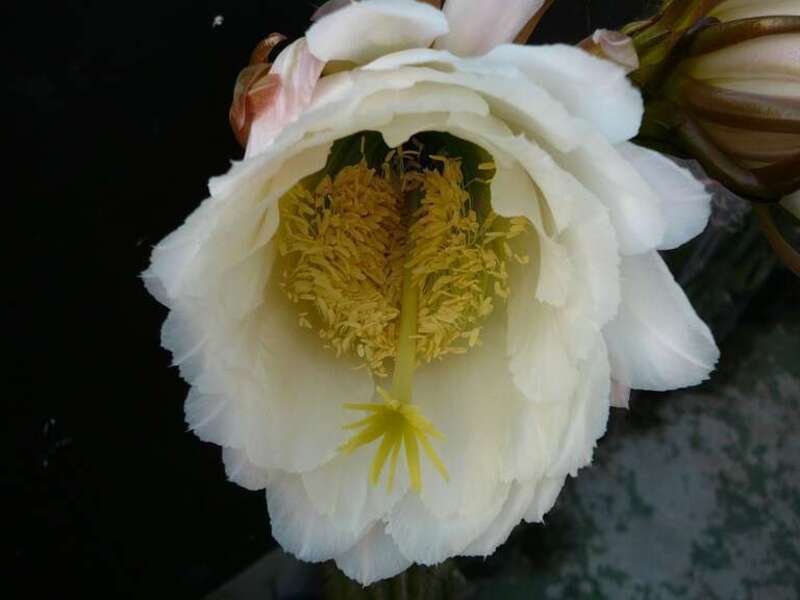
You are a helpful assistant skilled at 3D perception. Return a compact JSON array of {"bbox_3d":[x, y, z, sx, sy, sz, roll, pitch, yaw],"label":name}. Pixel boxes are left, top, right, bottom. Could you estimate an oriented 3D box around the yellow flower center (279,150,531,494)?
[{"bbox_3d":[0.001,0.005,0.262,0.076,0.103,0.058,0,12,0],"label":"yellow flower center"}]

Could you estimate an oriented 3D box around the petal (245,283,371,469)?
[{"bbox_3d":[-0.039,0.033,0.344,0.059,0.084,0.026,0,-16,-22],"label":"petal"}]

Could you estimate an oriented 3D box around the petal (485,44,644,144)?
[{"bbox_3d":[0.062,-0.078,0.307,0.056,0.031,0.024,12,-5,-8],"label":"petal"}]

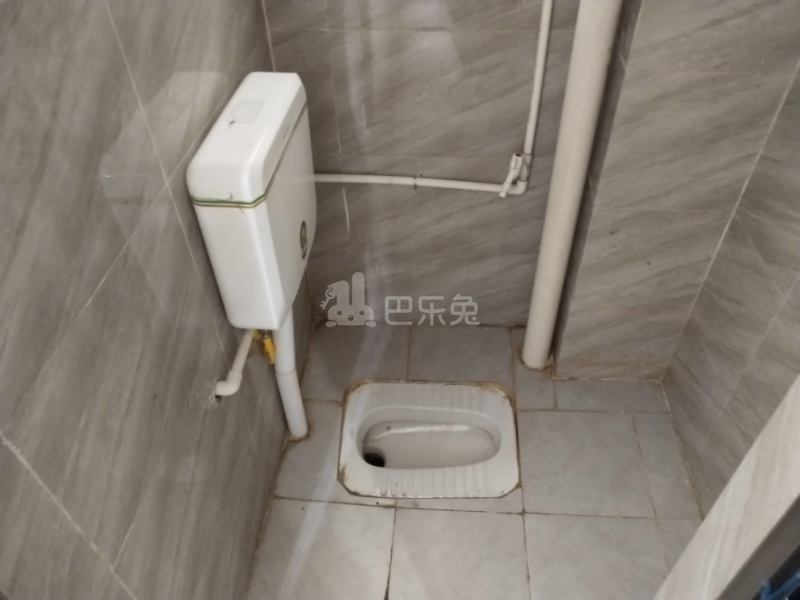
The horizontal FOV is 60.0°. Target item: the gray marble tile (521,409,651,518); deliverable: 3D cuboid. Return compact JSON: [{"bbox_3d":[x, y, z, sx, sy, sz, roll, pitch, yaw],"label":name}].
[{"bbox_3d":[0.479,0.427,1.825,0.314,0.012,0.322,2,43,4],"label":"gray marble tile"}]

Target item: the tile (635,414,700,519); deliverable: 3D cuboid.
[{"bbox_3d":[0.689,0.431,1.815,0.106,0.012,0.323,2,43,4],"label":"tile"}]

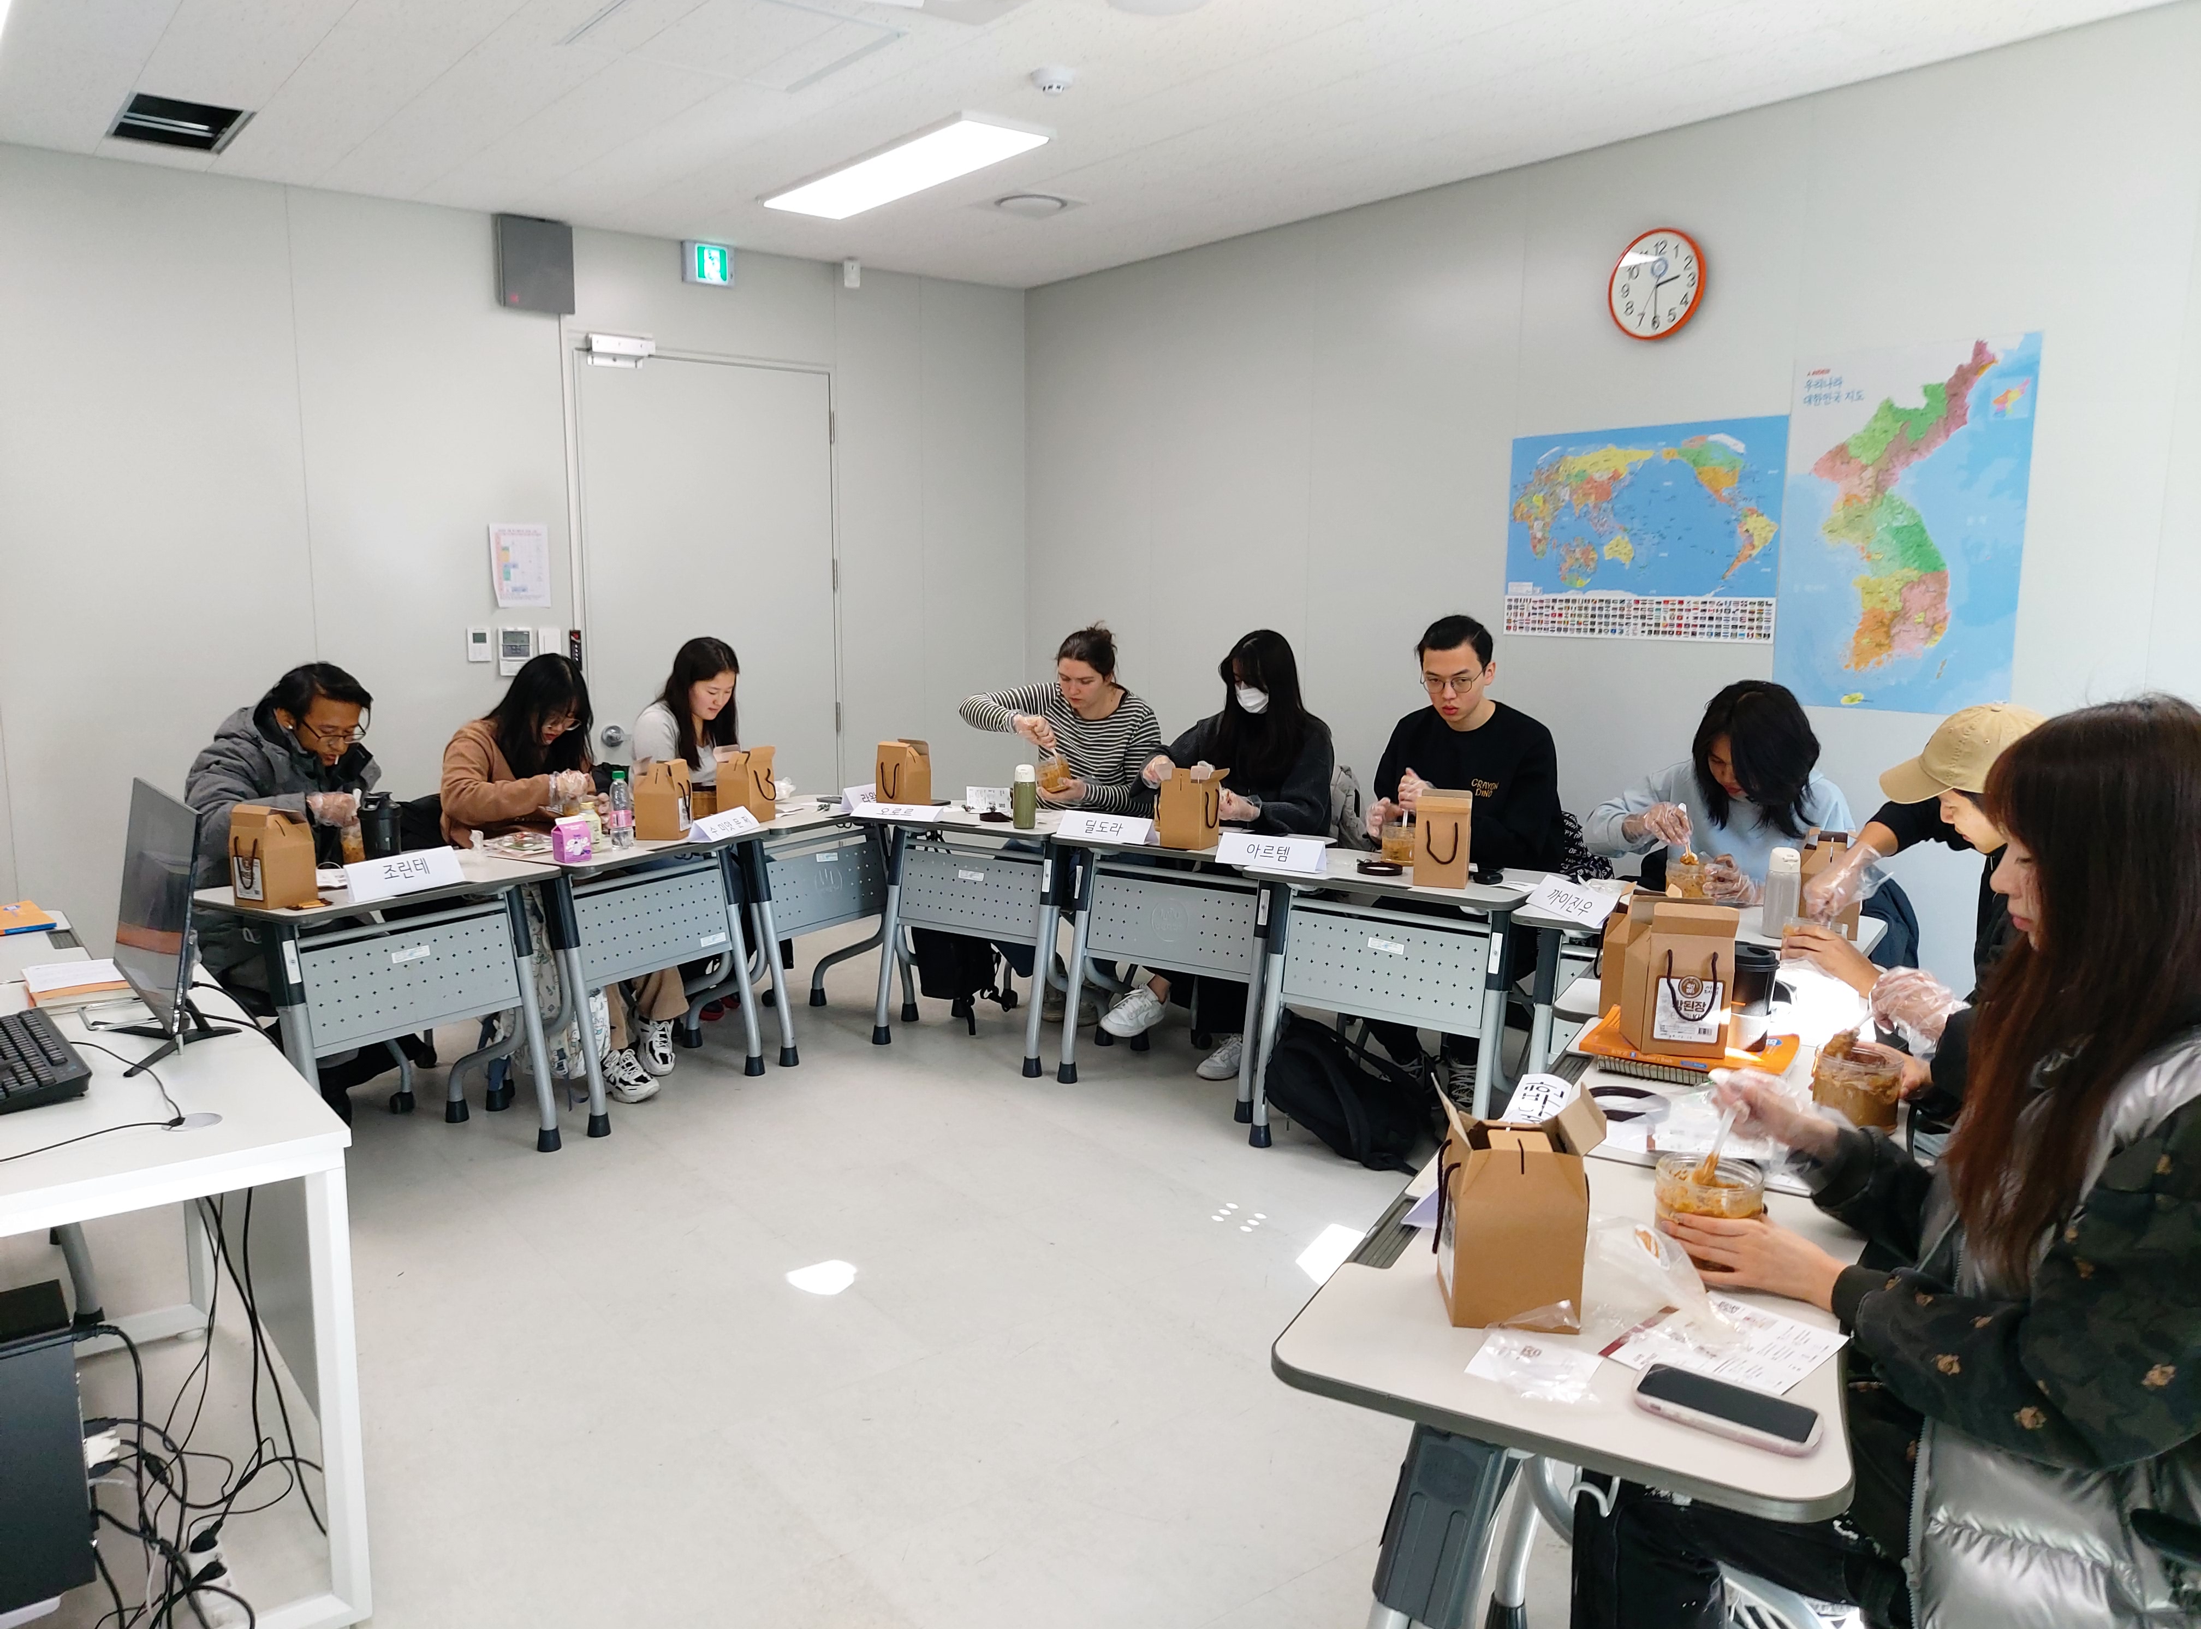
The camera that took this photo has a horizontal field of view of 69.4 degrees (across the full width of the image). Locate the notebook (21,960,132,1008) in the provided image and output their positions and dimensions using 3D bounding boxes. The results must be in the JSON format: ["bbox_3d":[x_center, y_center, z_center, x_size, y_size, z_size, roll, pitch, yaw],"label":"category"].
[{"bbox_3d":[-1.866,0.305,2.933,0.180,0.035,0.205,-6,10,-37],"label":"notebook"}]

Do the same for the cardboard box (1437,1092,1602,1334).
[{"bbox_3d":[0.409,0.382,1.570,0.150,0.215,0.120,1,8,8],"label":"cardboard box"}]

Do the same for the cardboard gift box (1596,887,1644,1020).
[{"bbox_3d":[0.911,0.227,2.686,0.135,0.215,0.120,3,8,18],"label":"cardboard gift box"}]

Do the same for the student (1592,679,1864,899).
[{"bbox_3d":[1.556,0.277,3.815,0.600,1.220,0.720,5,9,29],"label":"student"}]

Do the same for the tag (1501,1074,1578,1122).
[{"bbox_3d":[0.597,0.389,2.175,0.085,0.035,0.270,4,9,27],"label":"tag"}]

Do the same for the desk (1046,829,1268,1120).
[{"bbox_3d":[0.292,0.417,4.633,0.735,0.710,0.500,6,10,37],"label":"desk"}]

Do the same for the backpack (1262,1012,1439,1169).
[{"bbox_3d":[0.649,0.711,4.168,0.210,0.270,0.430,-33,62,-30],"label":"backpack"}]

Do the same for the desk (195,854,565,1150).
[{"bbox_3d":[-1.812,0.532,4.018,0.505,0.745,0.731,6,10,33],"label":"desk"}]

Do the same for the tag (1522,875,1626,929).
[{"bbox_3d":[1.083,0.193,3.603,0.076,0.066,0.292,-3,9,-19],"label":"tag"}]

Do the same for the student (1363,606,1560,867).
[{"bbox_3d":[1.004,0.136,4.397,0.530,1.340,0.720,4,9,25],"label":"student"}]

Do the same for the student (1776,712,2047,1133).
[{"bbox_3d":[1.549,0.425,2.757,0.780,1.230,0.520,4,9,27],"label":"student"}]

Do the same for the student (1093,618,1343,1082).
[{"bbox_3d":[0.400,0.095,4.954,0.560,1.315,0.700,6,10,34],"label":"student"}]

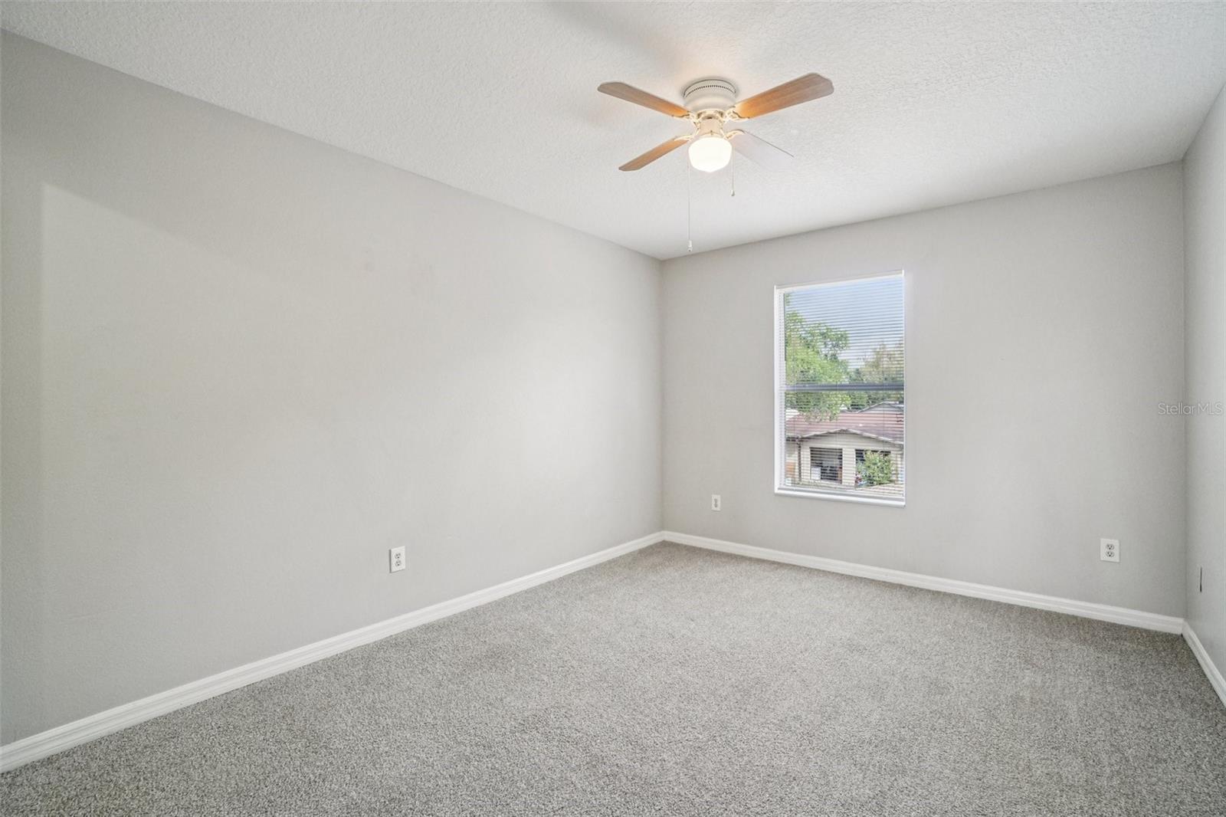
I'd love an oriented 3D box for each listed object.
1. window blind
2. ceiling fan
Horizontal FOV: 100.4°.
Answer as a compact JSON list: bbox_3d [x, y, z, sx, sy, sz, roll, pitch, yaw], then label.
[{"bbox_3d":[1.644,-0.149,3.738,0.860,1.550,0.060,0,0,37],"label":"window blind"},{"bbox_3d":[0.393,-1.128,2.086,0.980,0.330,0.950,0,0,41],"label":"ceiling fan"}]

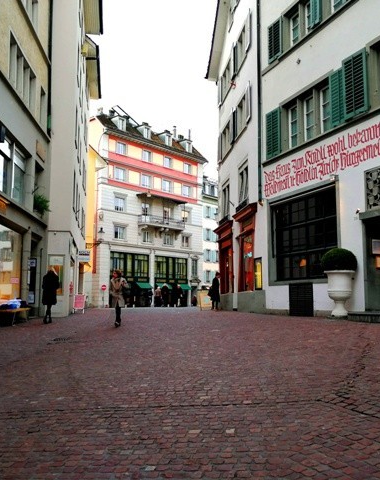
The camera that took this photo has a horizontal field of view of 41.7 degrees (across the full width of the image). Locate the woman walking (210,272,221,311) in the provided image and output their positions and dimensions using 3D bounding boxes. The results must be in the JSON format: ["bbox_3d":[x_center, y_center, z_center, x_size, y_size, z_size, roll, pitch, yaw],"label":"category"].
[{"bbox_3d":[1.157,2.308,22.387,0.450,1.718,0.470,-2,-7,15],"label":"woman walking"}]

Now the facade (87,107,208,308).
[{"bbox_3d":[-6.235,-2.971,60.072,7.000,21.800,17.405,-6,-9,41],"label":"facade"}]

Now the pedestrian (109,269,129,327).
[{"bbox_3d":[-2.119,1.737,14.899,0.560,1.695,0.420,-1,-7,12],"label":"pedestrian"}]

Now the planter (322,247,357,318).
[{"bbox_3d":[3.836,1.093,12.808,0.830,1.735,0.830,3,-8,-23],"label":"planter"}]

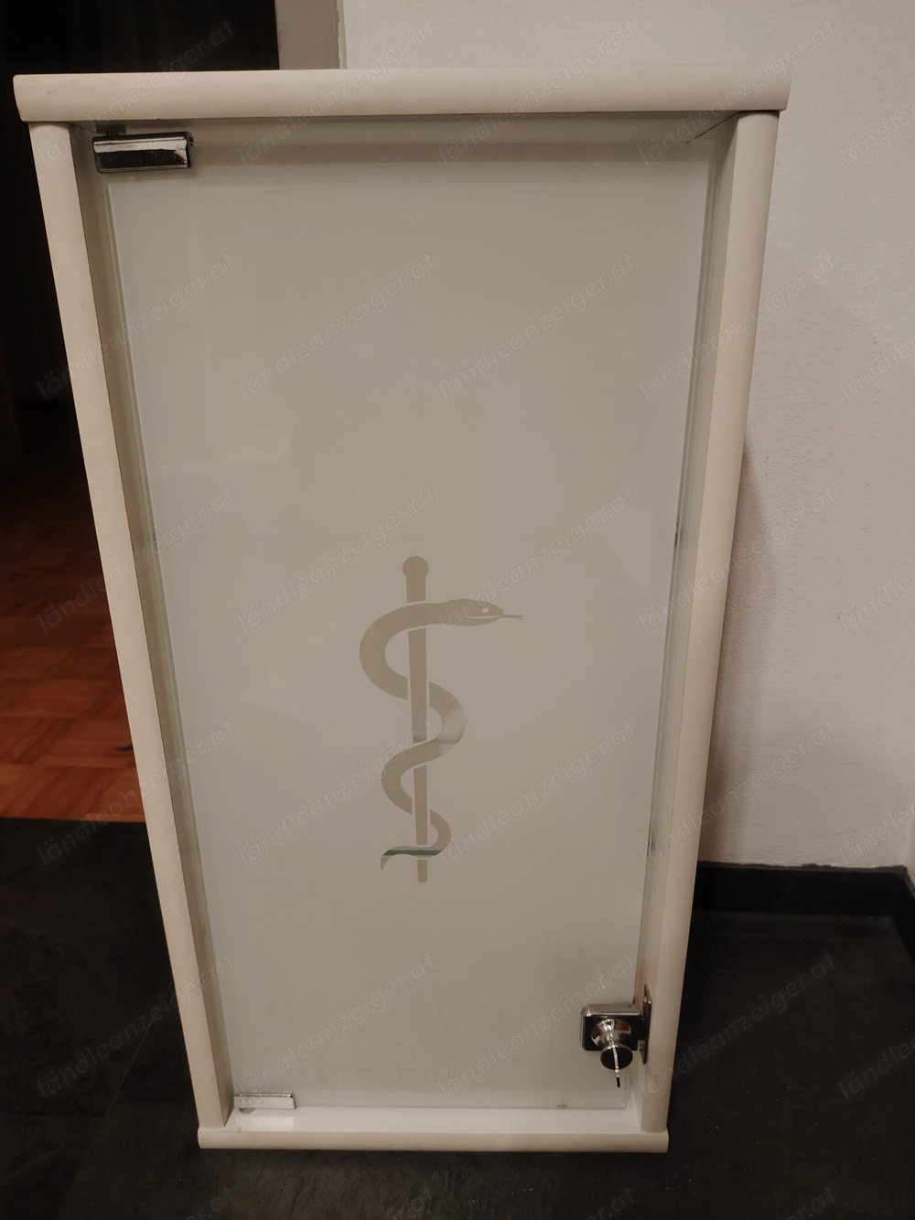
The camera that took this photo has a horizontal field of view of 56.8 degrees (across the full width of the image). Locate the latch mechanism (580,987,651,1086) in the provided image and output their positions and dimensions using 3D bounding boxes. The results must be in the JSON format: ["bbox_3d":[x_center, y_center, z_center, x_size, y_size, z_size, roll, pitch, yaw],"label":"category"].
[{"bbox_3d":[0.099,0.273,0.523,0.043,0.056,0.054,0,21,1],"label":"latch mechanism"}]

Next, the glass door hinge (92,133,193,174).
[{"bbox_3d":[-0.135,-0.197,0.365,0.040,0.014,0.012,0,21,1],"label":"glass door hinge"}]

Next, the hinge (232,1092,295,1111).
[{"bbox_3d":[-0.130,0.328,0.568,0.040,0.014,0.012,0,21,1],"label":"hinge"}]

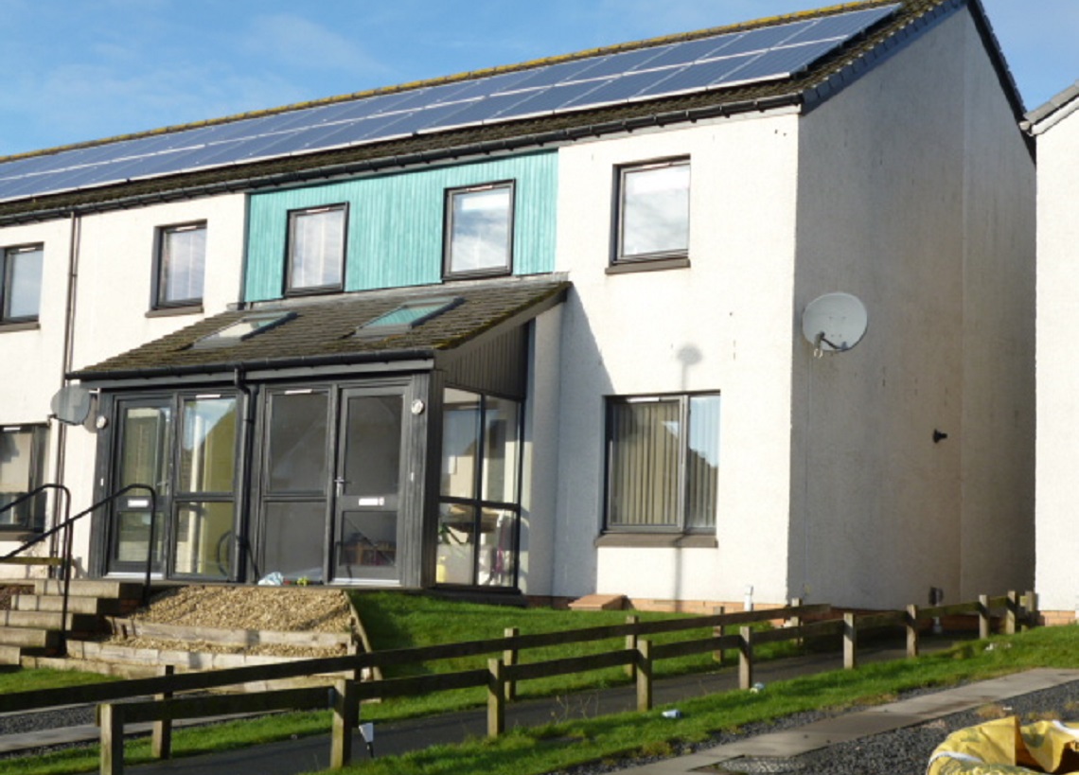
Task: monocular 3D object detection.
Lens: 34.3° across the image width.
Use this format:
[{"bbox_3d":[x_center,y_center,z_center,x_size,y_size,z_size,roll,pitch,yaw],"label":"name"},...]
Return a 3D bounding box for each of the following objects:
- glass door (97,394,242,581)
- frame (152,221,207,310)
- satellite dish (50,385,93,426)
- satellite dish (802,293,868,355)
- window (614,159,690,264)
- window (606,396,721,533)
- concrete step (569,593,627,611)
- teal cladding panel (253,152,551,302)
[{"bbox_3d":[-4.132,1.076,19.282,2.167,2.119,0.110,-3,-8,35],"label":"glass door"},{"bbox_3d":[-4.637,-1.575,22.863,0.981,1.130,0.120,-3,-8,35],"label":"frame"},{"bbox_3d":[-6.212,0.239,23.166,0.580,0.540,0.340,-2,-8,28],"label":"satellite dish"},{"bbox_3d":[2.979,-0.641,17.637,0.660,0.600,0.360,-2,-8,28],"label":"satellite dish"},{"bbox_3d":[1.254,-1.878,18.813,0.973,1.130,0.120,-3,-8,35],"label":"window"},{"bbox_3d":[1.327,0.817,18.372,1.421,1.492,0.120,-3,-8,35],"label":"window"},{"bbox_3d":[0.576,2.261,18.304,0.440,0.165,0.360,-3,-8,35],"label":"concrete step"},{"bbox_3d":[-1.756,-1.872,20.799,4.773,1.405,0.090,-3,-8,35],"label":"teal cladding panel"}]

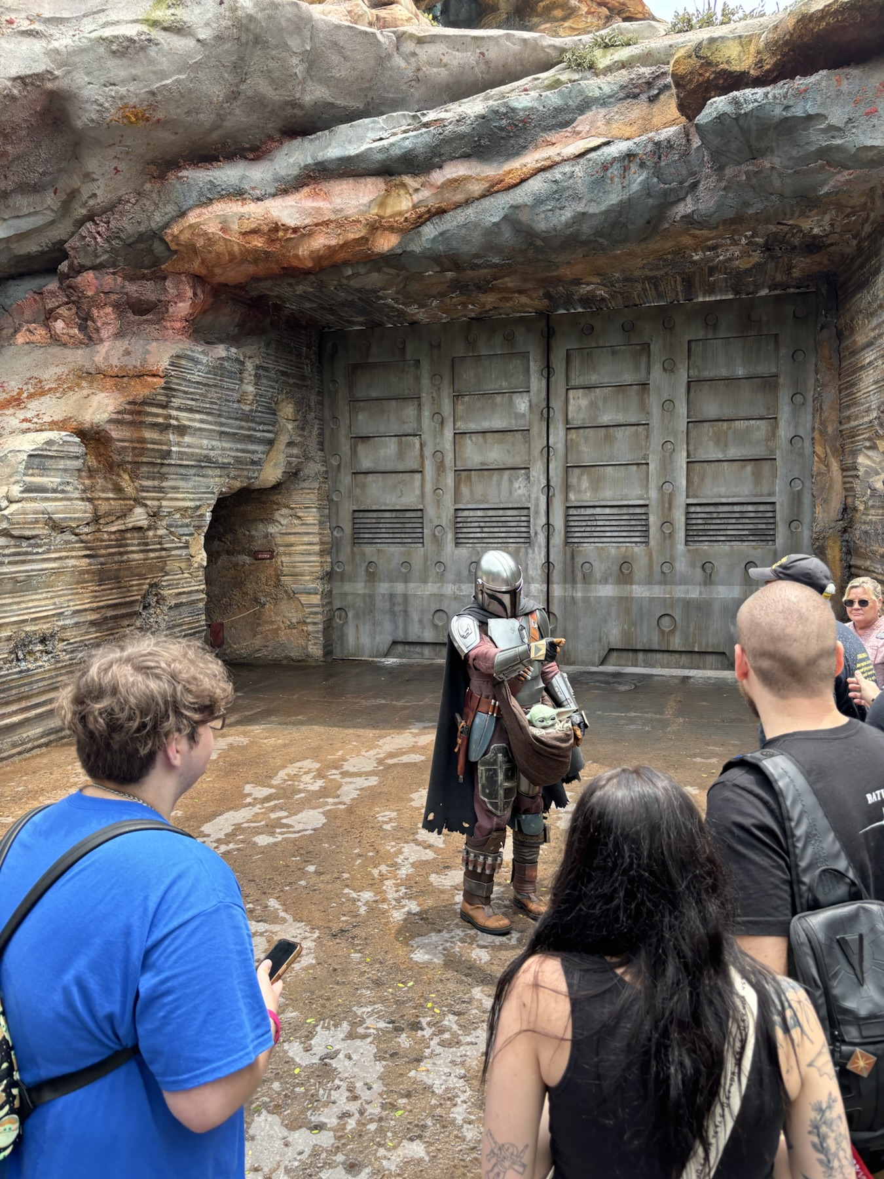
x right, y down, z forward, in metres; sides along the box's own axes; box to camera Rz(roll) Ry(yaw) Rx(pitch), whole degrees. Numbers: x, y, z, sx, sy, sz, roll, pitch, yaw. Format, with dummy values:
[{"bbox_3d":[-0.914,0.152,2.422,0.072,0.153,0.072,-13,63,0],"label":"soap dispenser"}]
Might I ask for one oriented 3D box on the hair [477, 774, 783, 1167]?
[{"bbox_3d":[0.251,0.493,1.186,0.380,0.500,0.240,-1,5,5],"label":"hair"}]

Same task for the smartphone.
[{"bbox_3d":[-0.325,0.711,1.650,0.011,0.153,0.076,45,-16,-28],"label":"smartphone"}]

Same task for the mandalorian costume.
[{"bbox_3d":[0.293,0.716,4.335,0.680,1.830,0.620,-5,7,-38],"label":"mandalorian costume"}]

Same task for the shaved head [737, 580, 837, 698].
[{"bbox_3d":[0.600,0.098,1.547,0.165,0.220,0.205,-1,5,3],"label":"shaved head"}]

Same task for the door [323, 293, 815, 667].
[{"bbox_3d":[1.373,-1.208,11.126,6.050,4.370,0.250,1,6,17],"label":"door"}]

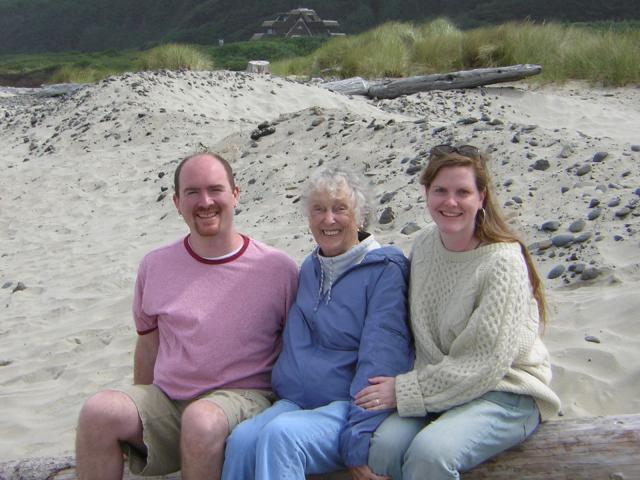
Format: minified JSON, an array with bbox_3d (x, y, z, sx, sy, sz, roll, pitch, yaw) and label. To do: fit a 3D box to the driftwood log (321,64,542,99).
[{"bbox_3d":[1.838,-2.652,18.000,3.950,0.420,0.500,-7,12,-21],"label":"driftwood log"}]

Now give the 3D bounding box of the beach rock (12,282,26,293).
[{"bbox_3d":[-1.681,0.266,6.000,0.075,0.045,0.065,0,10,0],"label":"beach rock"}]

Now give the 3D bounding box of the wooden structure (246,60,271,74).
[{"bbox_3d":[-1.204,-3.372,21.000,0.450,0.280,0.450,0,10,0],"label":"wooden structure"}]

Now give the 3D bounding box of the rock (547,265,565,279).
[{"bbox_3d":[1.384,0.185,6.300,0.100,0.070,0.085,0,10,0],"label":"rock"}]

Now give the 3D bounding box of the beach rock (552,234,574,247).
[{"bbox_3d":[1.567,0.003,6.900,0.135,0.065,0.100,0,10,0],"label":"beach rock"}]

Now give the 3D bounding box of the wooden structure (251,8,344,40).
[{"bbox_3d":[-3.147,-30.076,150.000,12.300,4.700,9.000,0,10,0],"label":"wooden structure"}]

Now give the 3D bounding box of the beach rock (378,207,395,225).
[{"bbox_3d":[0.471,-0.174,7.600,0.110,0.115,0.100,0,10,0],"label":"beach rock"}]

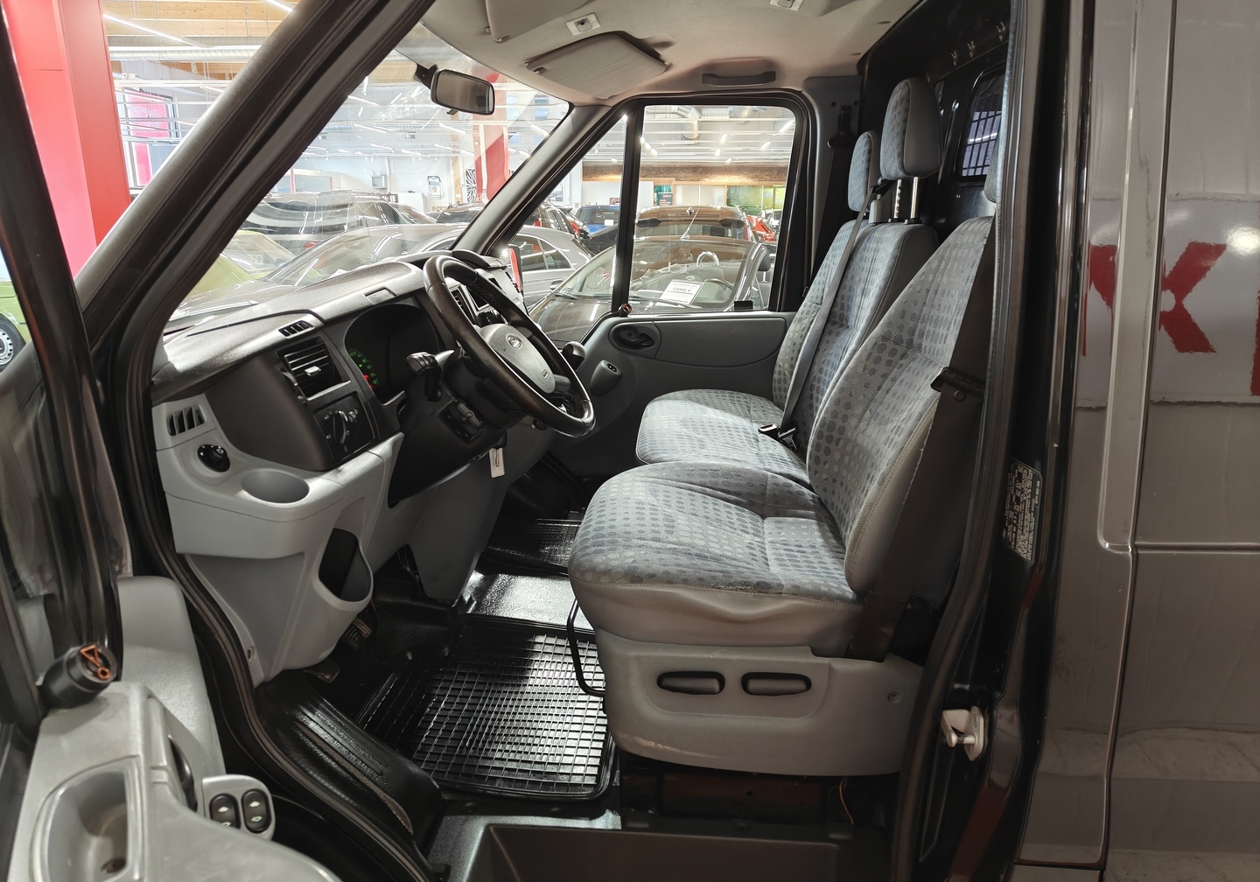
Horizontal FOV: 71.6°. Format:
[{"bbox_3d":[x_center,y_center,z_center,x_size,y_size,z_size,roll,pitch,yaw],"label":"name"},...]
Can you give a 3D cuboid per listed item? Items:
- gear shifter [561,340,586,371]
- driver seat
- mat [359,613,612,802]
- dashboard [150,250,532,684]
[{"bbox_3d":[-0.131,-0.146,1.862,0.071,0.125,0.056,0,14,2],"label":"gear shifter"},{"bbox_3d":[0.282,-0.055,1.464,0.780,1.046,0.530,0,14,2],"label":"driver seat"},{"bbox_3d":[-0.242,0.479,1.619,0.454,0.046,0.566,0,14,2],"label":"mat"},{"bbox_3d":[-0.476,-0.074,1.940,0.479,0.673,1.612,0,14,2],"label":"dashboard"}]

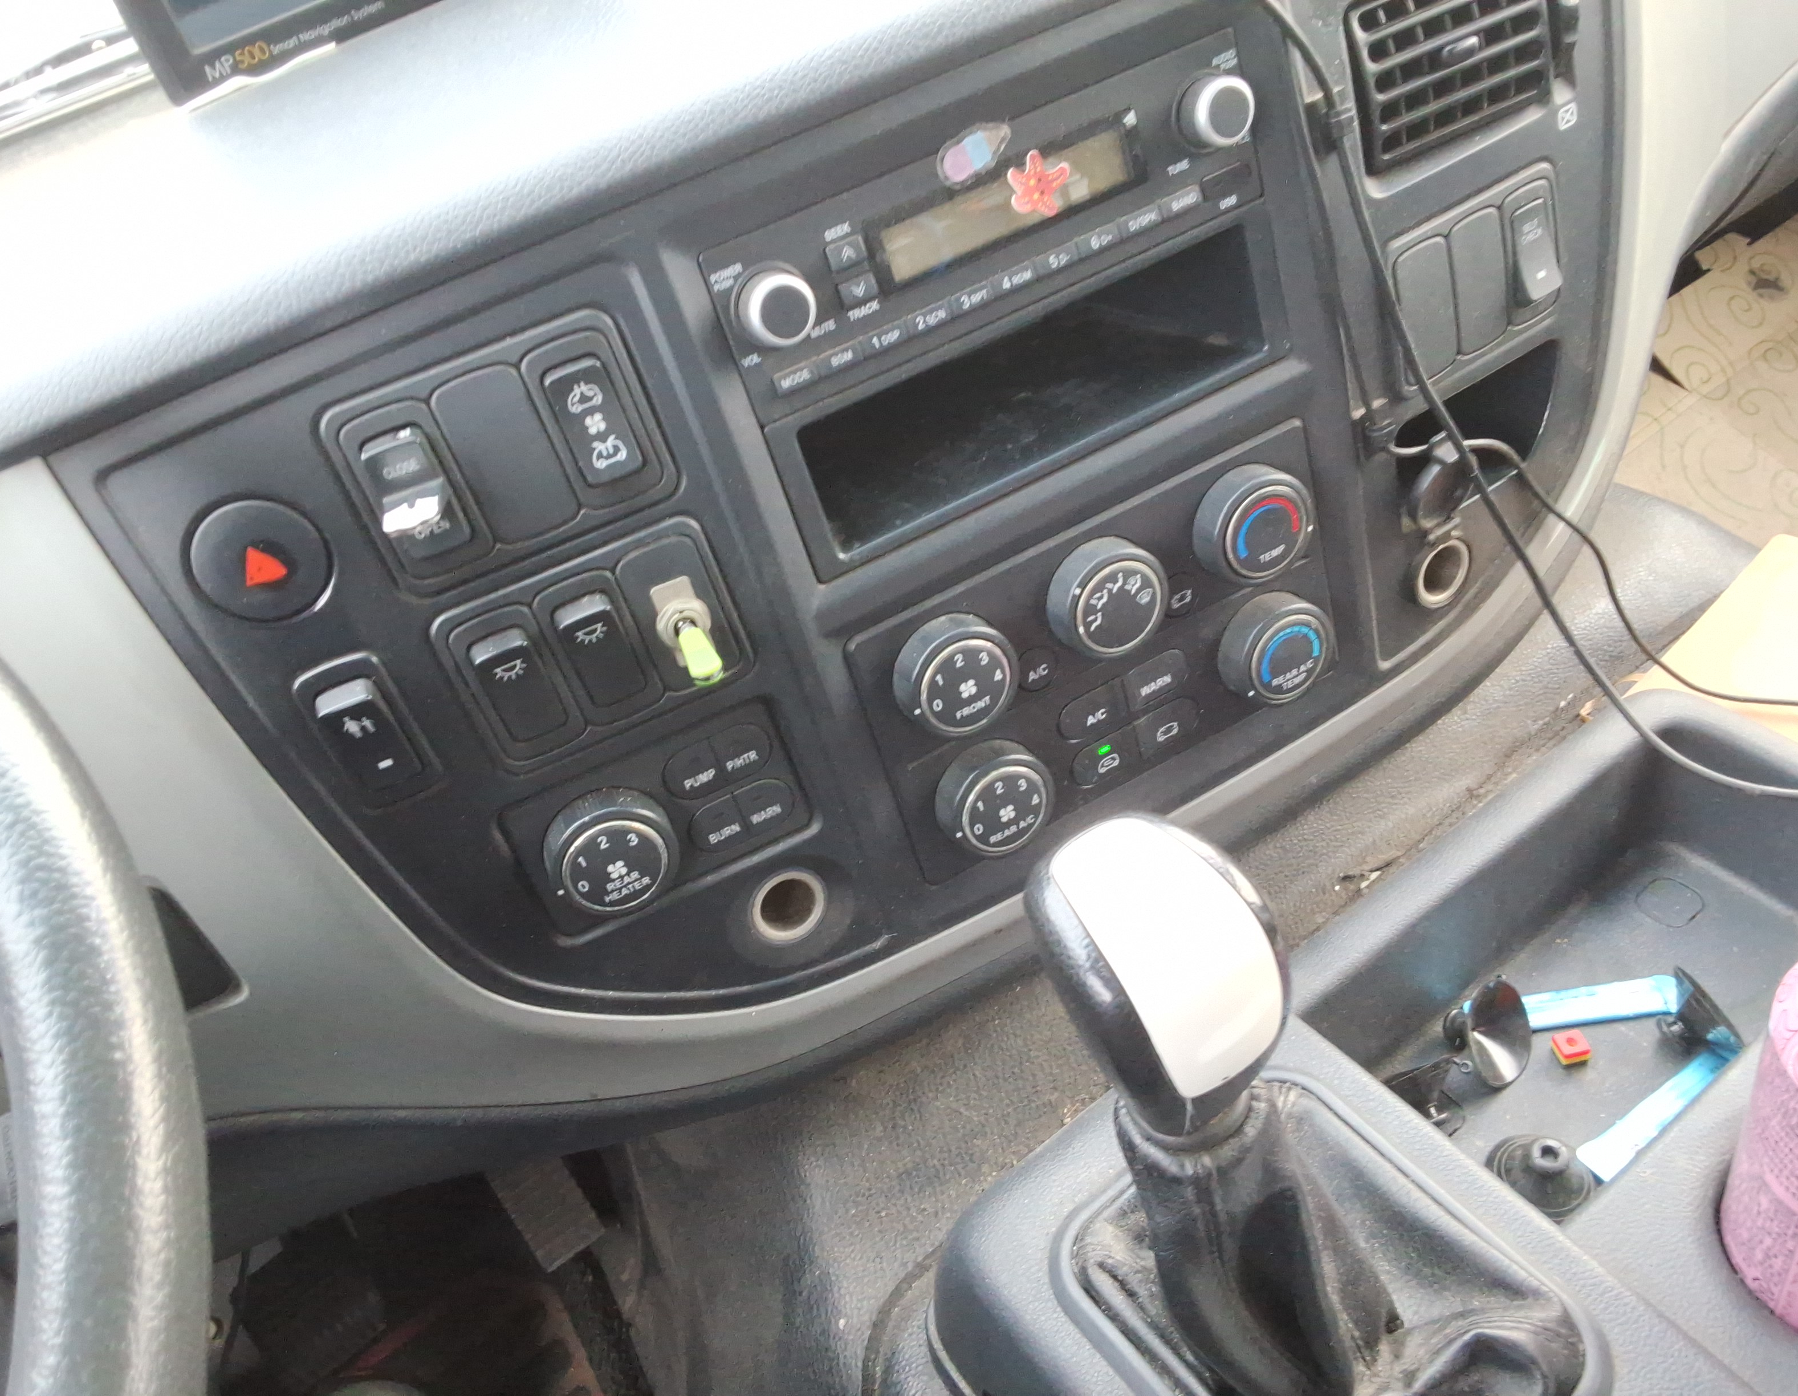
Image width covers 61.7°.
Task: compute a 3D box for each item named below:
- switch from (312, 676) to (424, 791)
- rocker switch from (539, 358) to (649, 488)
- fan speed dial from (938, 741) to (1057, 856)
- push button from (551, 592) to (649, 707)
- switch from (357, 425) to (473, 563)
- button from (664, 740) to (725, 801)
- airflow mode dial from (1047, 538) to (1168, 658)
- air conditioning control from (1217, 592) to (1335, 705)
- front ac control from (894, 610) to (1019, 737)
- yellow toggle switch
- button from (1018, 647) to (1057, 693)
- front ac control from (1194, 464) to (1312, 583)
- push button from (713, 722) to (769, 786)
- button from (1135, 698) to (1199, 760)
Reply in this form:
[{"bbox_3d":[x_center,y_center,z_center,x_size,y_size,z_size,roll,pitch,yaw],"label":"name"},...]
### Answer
[{"bbox_3d":[-0.156,0.011,0.443,0.018,0.035,0.009,-23,32,-6],"label":"switch"},{"bbox_3d":[-0.087,-0.079,0.429,0.017,0.035,0.008,-24,32,-8],"label":"rocker switch"},{"bbox_3d":[0.036,0.037,0.538,0.042,0.042,0.015,-27,33,-12],"label":"fan speed dial"},{"bbox_3d":[-0.090,-0.012,0.457,0.018,0.035,0.010,-24,30,-7],"label":"push button"},{"bbox_3d":[-0.135,-0.056,0.419,0.018,0.036,0.013,-24,30,-7],"label":"switch"},{"bbox_3d":[-0.068,0.024,0.490,0.018,0.018,0.005,-24,32,-8],"label":"button"},{"bbox_3d":[0.072,-0.033,0.515,0.041,0.041,0.015,-27,32,-13],"label":"airflow mode dial"},{"bbox_3d":[0.142,-0.018,0.565,0.041,0.041,0.015,-27,32,-13],"label":"air conditioning control"},{"bbox_3d":[0.020,-0.006,0.504,0.041,0.041,0.015,-27,32,-13],"label":"front ac control"},{"bbox_3d":[-0.061,-0.014,0.458,0.009,0.009,0.021,-24,61,-7],"label":"yellow toggle switch"},{"bbox_3d":[0.048,-0.010,0.528,0.017,0.017,0.005,-27,33,-12],"label":"button"},{"bbox_3d":[0.127,-0.060,0.534,0.042,0.042,0.015,-27,33,-12],"label":"front ac control"},{"bbox_3d":[-0.051,0.017,0.495,0.018,0.018,0.005,-24,32,-8],"label":"push button"},{"bbox_3d":[0.101,0.010,0.564,0.028,0.018,0.005,-27,33,-12],"label":"button"}]

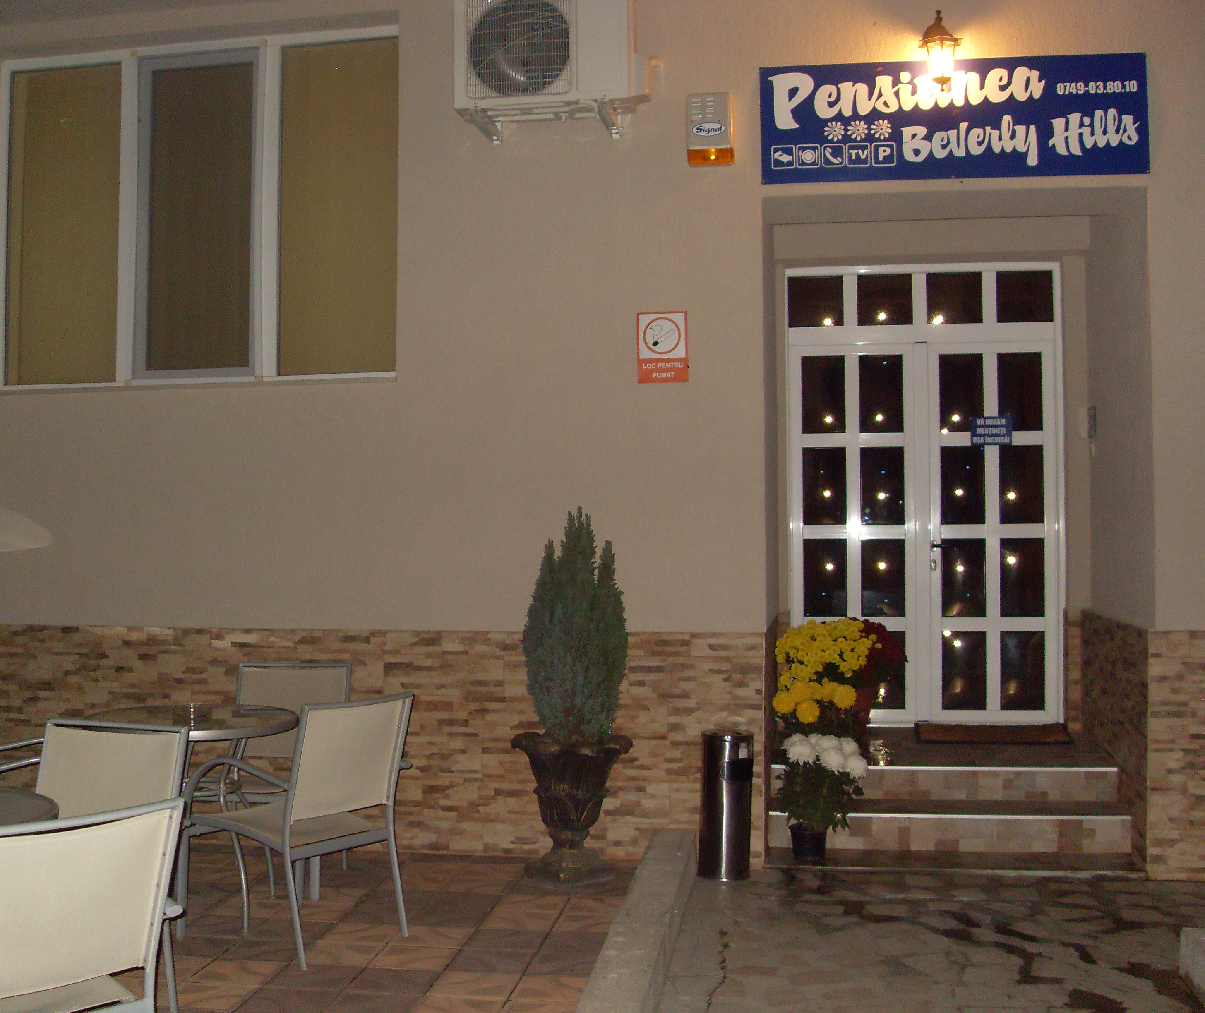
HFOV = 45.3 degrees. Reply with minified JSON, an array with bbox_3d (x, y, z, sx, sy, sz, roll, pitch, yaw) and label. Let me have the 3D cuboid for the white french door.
[{"bbox_3d":[1.768,-0.066,7.904,1.460,2.514,0.080,-1,-1,9],"label":"white french door"}]

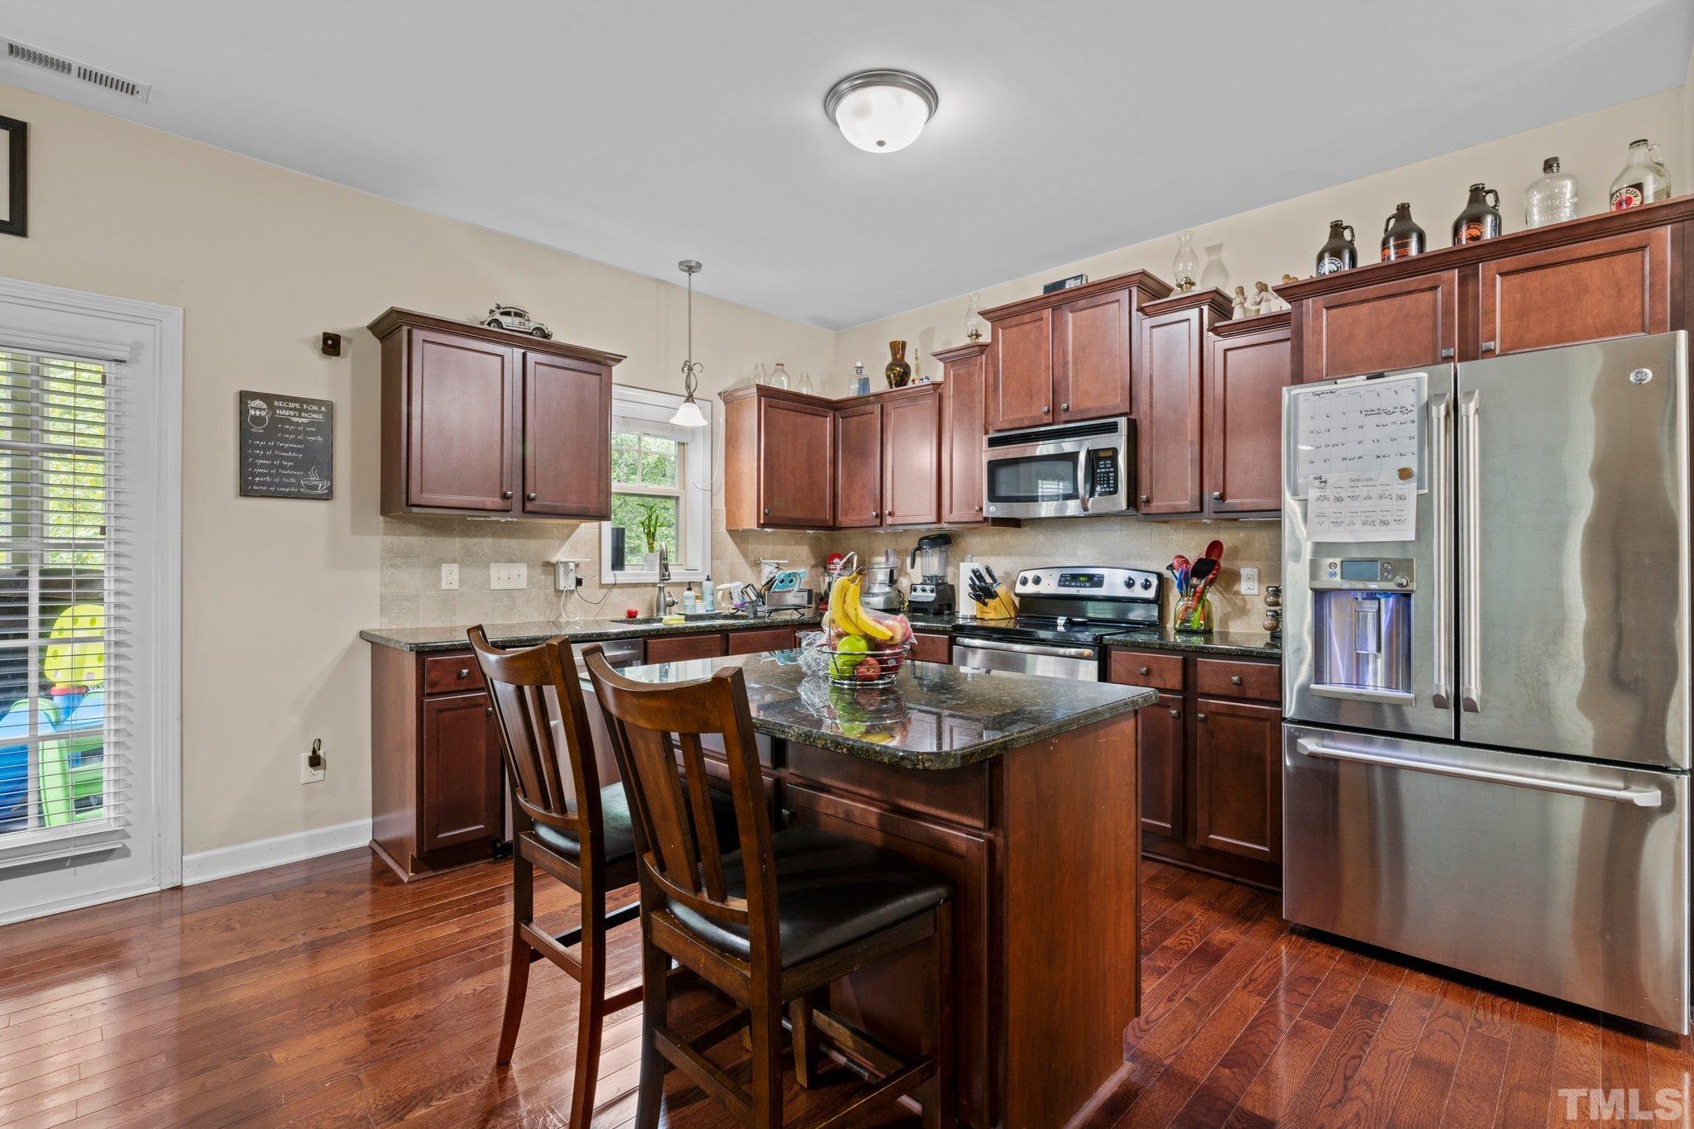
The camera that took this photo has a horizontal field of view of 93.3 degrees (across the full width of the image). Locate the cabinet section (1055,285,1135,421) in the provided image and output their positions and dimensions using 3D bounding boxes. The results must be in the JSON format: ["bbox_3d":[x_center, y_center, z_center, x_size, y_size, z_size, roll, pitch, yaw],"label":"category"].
[{"bbox_3d":[1.254,-0.959,3.798,0.389,0.576,0.325,0,0,44],"label":"cabinet section"}]

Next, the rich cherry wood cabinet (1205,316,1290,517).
[{"bbox_3d":[1.743,-0.592,3.325,0.391,0.780,0.370,0,0,44],"label":"rich cherry wood cabinet"}]

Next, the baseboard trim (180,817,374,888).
[{"bbox_3d":[-2.236,1.135,3.176,0.018,0.115,0.621,0,0,45],"label":"baseboard trim"}]

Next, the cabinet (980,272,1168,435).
[{"bbox_3d":[1.116,-0.977,3.939,0.869,0.629,0.370,0,0,44],"label":"cabinet"}]

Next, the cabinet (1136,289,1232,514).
[{"bbox_3d":[1.518,-0.670,3.545,0.361,0.935,0.370,0,0,44],"label":"cabinet"}]

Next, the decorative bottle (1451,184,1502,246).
[{"bbox_3d":[2.097,-1.124,2.660,0.127,0.274,0.127,0,0,-40],"label":"decorative bottle"}]

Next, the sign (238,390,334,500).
[{"bbox_3d":[-2.189,-0.459,3.135,0.018,0.399,0.308,0,0,44],"label":"sign"}]

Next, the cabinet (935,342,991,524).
[{"bbox_3d":[0.712,-0.666,4.318,0.365,0.932,0.360,0,0,45],"label":"cabinet"}]

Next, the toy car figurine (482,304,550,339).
[{"bbox_3d":[-1.436,-1.044,3.493,0.120,0.128,0.300,0,0,44],"label":"toy car figurine"}]

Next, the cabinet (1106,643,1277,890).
[{"bbox_3d":[1.546,0.769,3.334,0.681,0.850,0.631,0,0,44],"label":"cabinet"}]

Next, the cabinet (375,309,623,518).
[{"bbox_3d":[-1.547,-0.605,3.616,0.360,0.794,1.010,0,0,45],"label":"cabinet"}]

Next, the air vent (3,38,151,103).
[{"bbox_3d":[-2.458,-1.568,2.540,0.152,0.015,0.363,0,0,44],"label":"air vent"}]

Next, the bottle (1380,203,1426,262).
[{"bbox_3d":[1.925,-1.112,2.761,0.128,0.274,0.128,0,0,44],"label":"bottle"}]

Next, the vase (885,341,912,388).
[{"bbox_3d":[0.300,-1.139,4.650,0.150,0.325,0.150,0,0,0],"label":"vase"}]

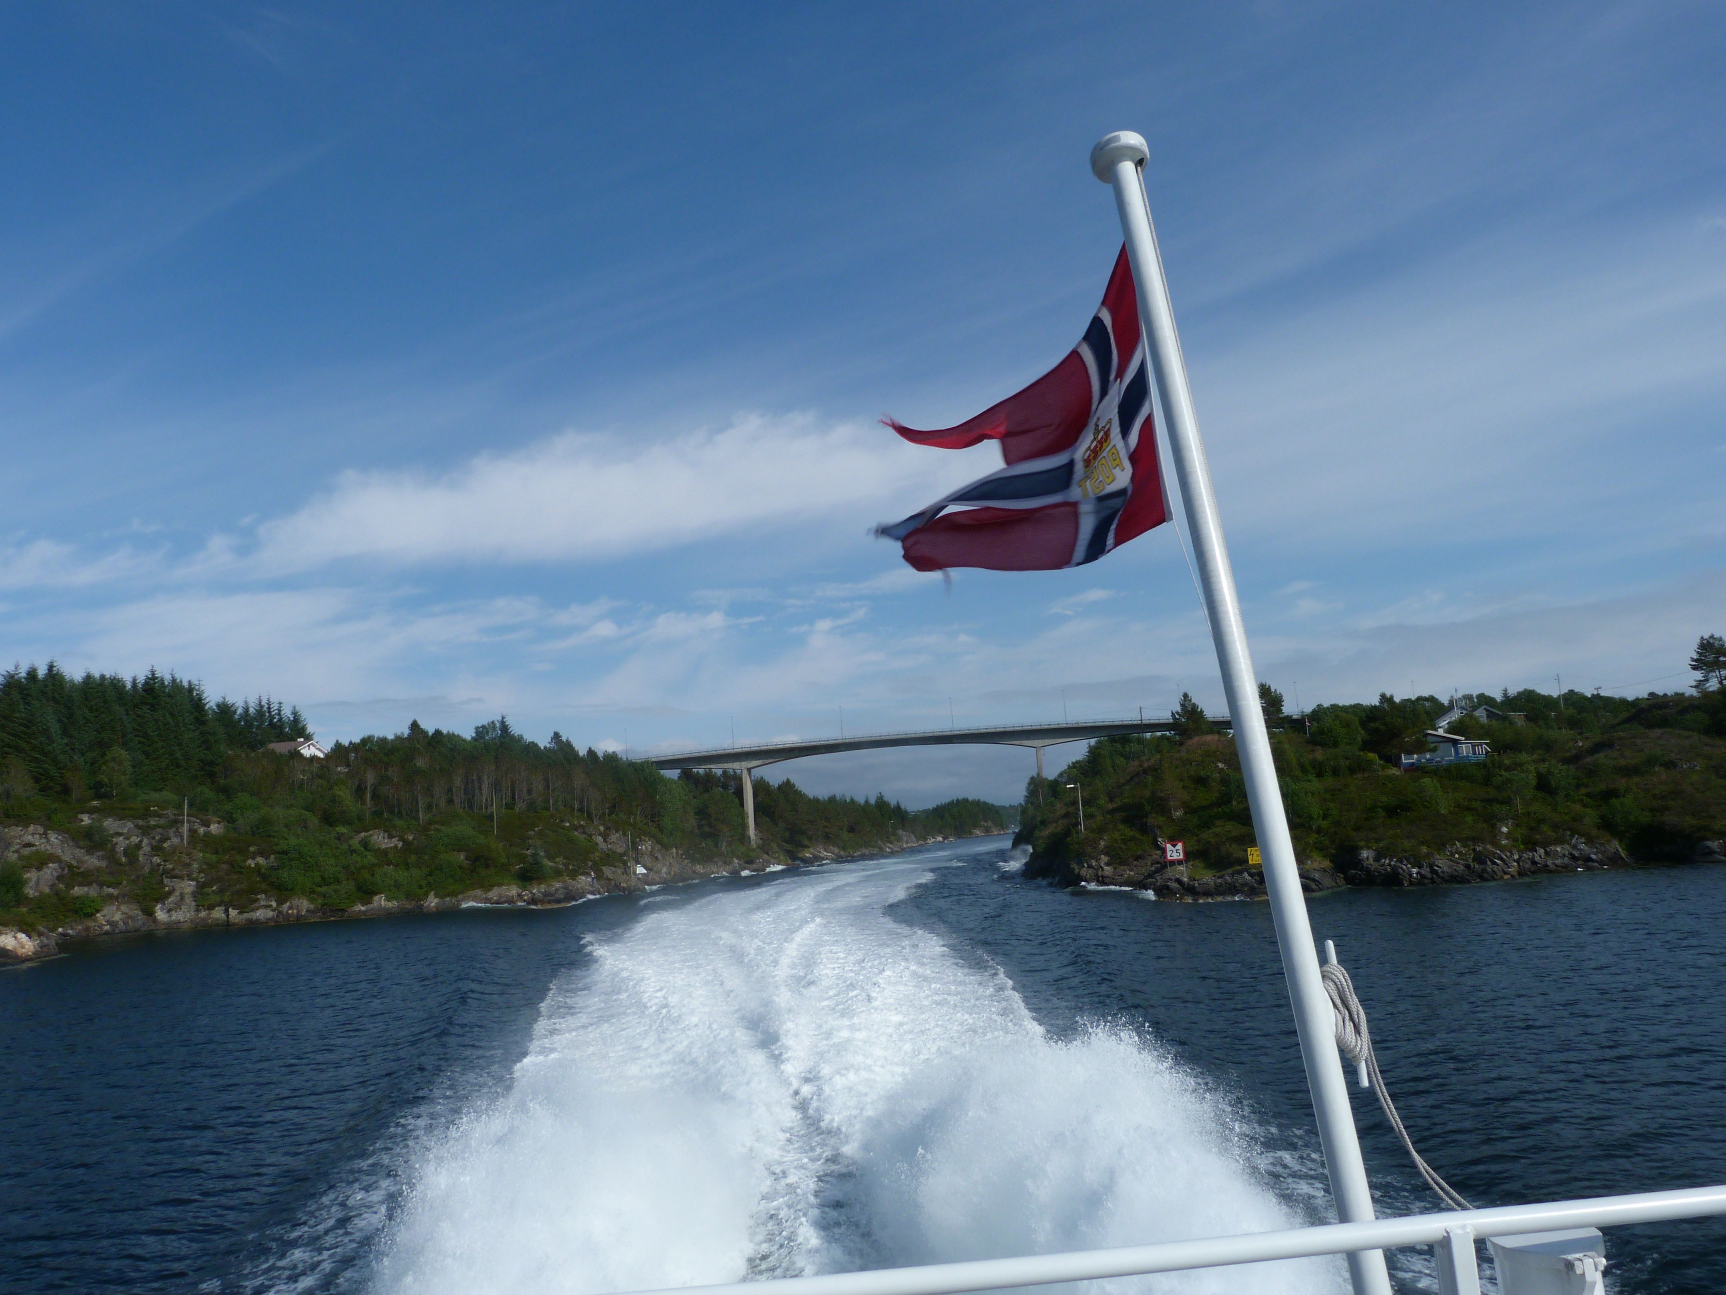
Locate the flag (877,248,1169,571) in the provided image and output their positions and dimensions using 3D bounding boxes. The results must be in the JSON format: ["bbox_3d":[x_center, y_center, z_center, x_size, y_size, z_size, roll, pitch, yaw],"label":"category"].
[{"bbox_3d":[0.375,-0.500,2.950,0.280,0.710,1.000,6,-10,-37],"label":"flag"}]

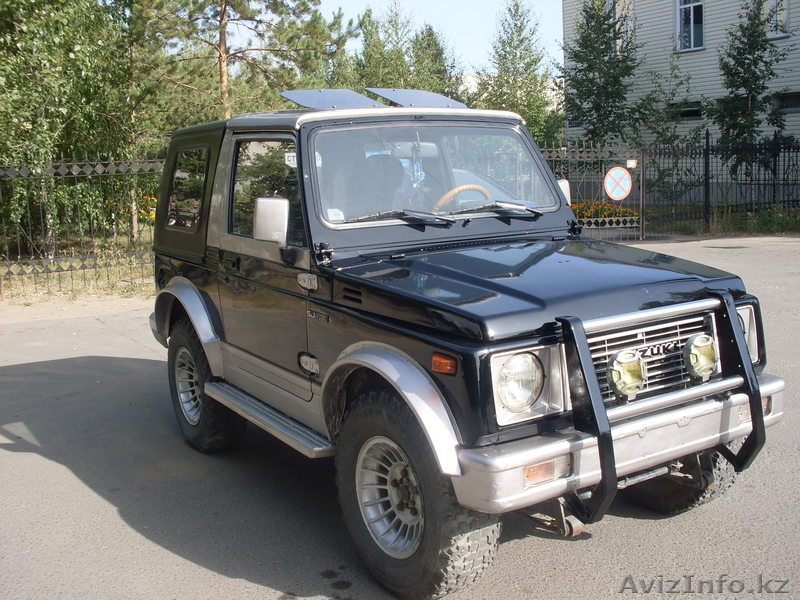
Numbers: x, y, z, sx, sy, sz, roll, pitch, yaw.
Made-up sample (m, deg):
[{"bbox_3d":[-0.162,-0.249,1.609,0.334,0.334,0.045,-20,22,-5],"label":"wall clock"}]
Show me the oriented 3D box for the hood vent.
[{"bbox_3d":[-0.165,-0.016,3.049,0.020,0.052,0.130,-8,10,-31],"label":"hood vent"}]

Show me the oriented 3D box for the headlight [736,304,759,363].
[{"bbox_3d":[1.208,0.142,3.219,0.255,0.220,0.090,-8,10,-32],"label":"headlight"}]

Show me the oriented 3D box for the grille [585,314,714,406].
[{"bbox_3d":[0.821,0.198,2.930,0.710,0.220,0.060,-8,4,-32],"label":"grille"}]

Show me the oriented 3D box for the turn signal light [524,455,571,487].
[{"bbox_3d":[0.427,0.504,2.563,0.175,0.068,0.045,-8,10,-31],"label":"turn signal light"}]

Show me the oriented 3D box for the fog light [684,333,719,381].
[{"bbox_3d":[0.981,0.189,2.868,0.150,0.160,0.090,-8,10,-31],"label":"fog light"}]

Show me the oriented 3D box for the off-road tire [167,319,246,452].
[{"bbox_3d":[-1.035,0.448,4.712,0.215,0.720,0.720,-8,10,-31],"label":"off-road tire"}]

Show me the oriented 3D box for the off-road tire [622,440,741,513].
[{"bbox_3d":[1.074,0.515,3.637,0.215,0.720,0.720,-8,10,-34],"label":"off-road tire"}]

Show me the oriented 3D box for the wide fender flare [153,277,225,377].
[{"bbox_3d":[-1.112,0.104,4.599,0.095,0.470,0.980,-8,10,-31],"label":"wide fender flare"}]

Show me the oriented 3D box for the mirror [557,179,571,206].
[{"bbox_3d":[0.758,-0.463,4.195,0.140,0.205,0.080,-8,10,-31],"label":"mirror"}]

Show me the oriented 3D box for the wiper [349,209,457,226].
[{"bbox_3d":[0.016,-0.338,3.585,0.470,0.075,0.050,-8,-3,-32],"label":"wiper"}]

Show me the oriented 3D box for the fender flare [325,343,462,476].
[{"bbox_3d":[-0.040,0.370,2.978,0.120,0.420,0.780,-8,10,-32],"label":"fender flare"}]

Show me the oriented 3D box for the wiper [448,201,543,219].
[{"bbox_3d":[0.429,-0.396,3.843,0.480,0.075,0.050,-8,-3,-32],"label":"wiper"}]

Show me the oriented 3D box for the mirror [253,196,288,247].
[{"bbox_3d":[-0.505,-0.313,3.446,0.125,0.175,0.065,-6,10,-24],"label":"mirror"}]

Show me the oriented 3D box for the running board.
[{"bbox_3d":[-0.591,0.503,3.846,0.140,0.060,1.200,-8,10,-31],"label":"running board"}]

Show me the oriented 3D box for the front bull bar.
[{"bbox_3d":[0.874,0.334,2.877,0.770,0.650,0.265,-8,10,-32],"label":"front bull bar"}]

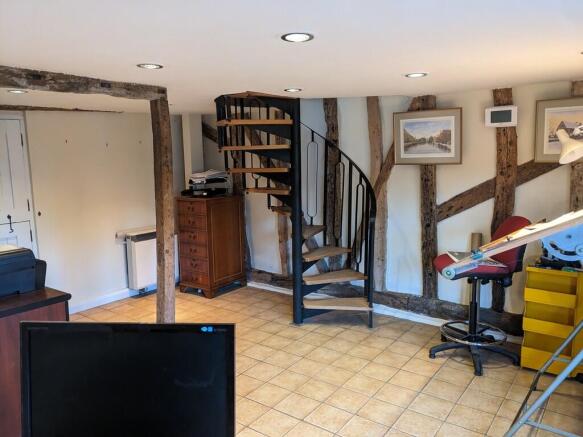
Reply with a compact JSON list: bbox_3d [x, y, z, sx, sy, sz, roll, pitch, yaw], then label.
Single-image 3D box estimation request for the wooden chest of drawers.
[{"bbox_3d":[-0.961,0.292,5.425,0.506,1.140,0.575,5,10,36],"label":"wooden chest of drawers"}]

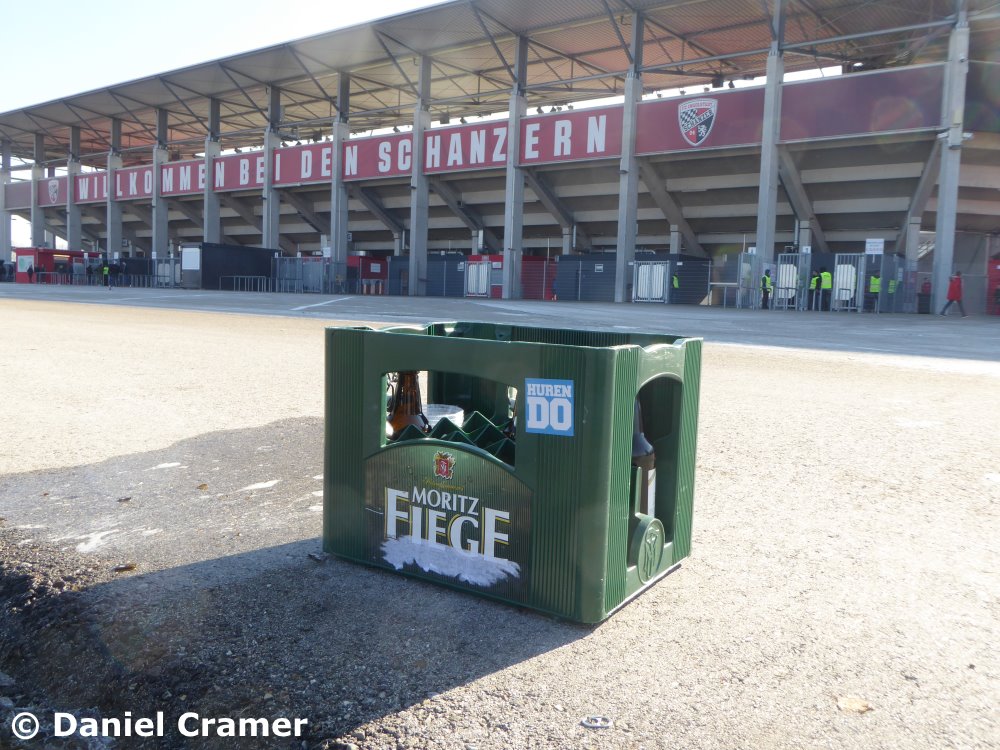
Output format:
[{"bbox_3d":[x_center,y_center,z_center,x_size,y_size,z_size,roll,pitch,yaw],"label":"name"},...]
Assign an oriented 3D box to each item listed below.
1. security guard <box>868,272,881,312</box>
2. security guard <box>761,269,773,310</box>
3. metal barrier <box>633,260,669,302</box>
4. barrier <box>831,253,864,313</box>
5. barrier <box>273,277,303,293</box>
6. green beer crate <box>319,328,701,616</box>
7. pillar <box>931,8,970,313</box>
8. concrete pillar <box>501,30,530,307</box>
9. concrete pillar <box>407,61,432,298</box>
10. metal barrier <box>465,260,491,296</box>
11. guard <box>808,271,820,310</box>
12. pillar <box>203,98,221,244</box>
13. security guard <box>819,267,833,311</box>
[{"bbox_3d":[15.661,-3.460,33.800,0.520,1.740,0.360,1,6,-11],"label":"security guard"},{"bbox_3d":[11.795,-3.784,35.800,0.360,1.770,0.520,4,6,22],"label":"security guard"},{"bbox_3d":[8.420,-5.158,45.107,2.070,2.342,0.250,6,6,36],"label":"metal barrier"},{"bbox_3d":[14.842,-3.921,34.400,1.250,2.450,0.500,6,7,36],"label":"barrier"},{"bbox_3d":[-14.539,-6.161,55.684,2.600,1.050,0.300,6,7,36],"label":"barrier"},{"bbox_3d":[0.018,0.093,1.070,0.400,0.295,0.293,5,6,31],"label":"green beer crate"},{"bbox_3d":[20.087,-9.416,35.908,0.750,13.226,0.900,6,6,36],"label":"pillar"},{"bbox_3d":[1.035,-12.660,49.867,0.600,15.888,1.100,6,6,36],"label":"concrete pillar"},{"bbox_3d":[-4.856,-12.073,49.958,0.540,14.400,1.000,6,7,36],"label":"concrete pillar"},{"bbox_3d":[-1.455,-6.177,52.320,2.070,2.361,0.200,6,6,36],"label":"metal barrier"},{"bbox_3d":[14.010,-3.747,36.000,0.380,1.780,0.500,-2,6,-37],"label":"guard"},{"bbox_3d":[-24.237,-15.190,68.331,0.600,15.915,1.100,6,6,36],"label":"pillar"},{"bbox_3d":[13.743,-3.617,34.100,0.520,1.810,0.360,0,6,-17],"label":"security guard"}]

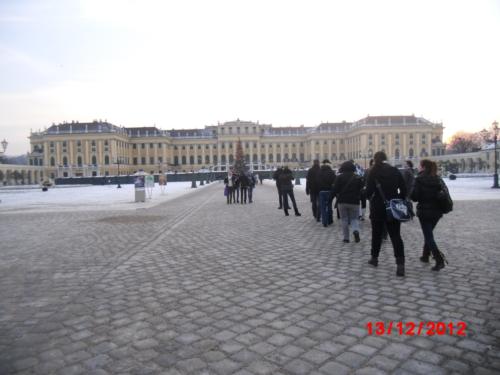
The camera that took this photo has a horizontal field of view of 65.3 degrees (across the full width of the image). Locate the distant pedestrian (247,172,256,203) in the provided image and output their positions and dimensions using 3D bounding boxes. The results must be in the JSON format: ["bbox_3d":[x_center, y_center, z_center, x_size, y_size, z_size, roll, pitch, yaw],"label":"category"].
[{"bbox_3d":[0.080,-0.047,20.800,0.550,1.660,0.380,-1,2,-11],"label":"distant pedestrian"}]

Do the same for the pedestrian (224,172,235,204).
[{"bbox_3d":[-0.967,-0.002,18.223,0.480,1.570,0.340,-2,2,0],"label":"pedestrian"}]

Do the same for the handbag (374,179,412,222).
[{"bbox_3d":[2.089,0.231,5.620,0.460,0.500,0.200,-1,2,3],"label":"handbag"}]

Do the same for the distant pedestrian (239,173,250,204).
[{"bbox_3d":[-0.276,-0.026,18.006,0.520,1.600,0.360,-2,2,0],"label":"distant pedestrian"}]

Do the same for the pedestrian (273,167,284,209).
[{"bbox_3d":[1.288,0.028,16.200,0.660,1.760,0.450,-1,2,-3],"label":"pedestrian"}]

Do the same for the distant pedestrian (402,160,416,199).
[{"bbox_3d":[4.596,0.085,11.278,0.500,1.700,0.360,-3,3,-33],"label":"distant pedestrian"}]

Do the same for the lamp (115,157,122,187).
[{"bbox_3d":[-14.829,-1.814,43.919,0.800,3.700,0.650,-2,2,0],"label":"lamp"}]

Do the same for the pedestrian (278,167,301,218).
[{"bbox_3d":[1.377,0.129,13.600,0.680,1.720,0.450,-1,2,6],"label":"pedestrian"}]

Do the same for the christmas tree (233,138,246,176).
[{"bbox_3d":[-3.846,-11.081,150.000,5.600,15.600,5.600,-1,2,0],"label":"christmas tree"}]

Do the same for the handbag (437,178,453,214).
[{"bbox_3d":[2.900,0.149,5.800,0.170,0.450,0.300,0,2,30],"label":"handbag"}]

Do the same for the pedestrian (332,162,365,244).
[{"bbox_3d":[2.071,0.304,8.200,0.600,1.680,0.480,-1,2,-6],"label":"pedestrian"}]

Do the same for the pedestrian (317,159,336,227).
[{"bbox_3d":[2.065,0.150,10.567,0.520,1.770,0.360,-2,2,-3],"label":"pedestrian"}]

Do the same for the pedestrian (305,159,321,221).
[{"bbox_3d":[1.890,0.096,11.664,0.500,1.790,0.360,-2,2,-3],"label":"pedestrian"}]

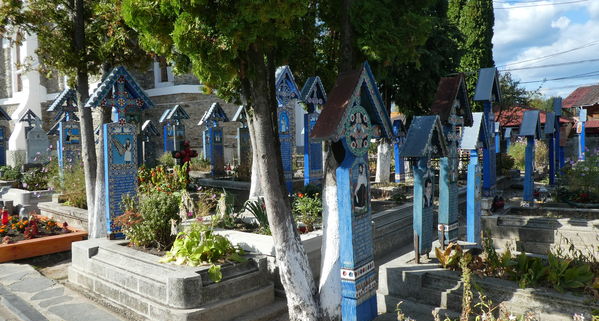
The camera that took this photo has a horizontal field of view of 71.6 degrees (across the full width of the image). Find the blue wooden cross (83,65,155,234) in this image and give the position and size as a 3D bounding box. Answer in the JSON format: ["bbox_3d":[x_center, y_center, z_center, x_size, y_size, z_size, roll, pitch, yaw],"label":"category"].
[{"bbox_3d":[-1.989,-0.068,4.588,0.206,1.907,0.721,3,4,38],"label":"blue wooden cross"}]

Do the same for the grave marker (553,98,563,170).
[{"bbox_3d":[6.070,-0.577,9.768,0.206,1.773,0.464,3,4,38],"label":"grave marker"}]

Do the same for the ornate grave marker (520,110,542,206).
[{"bbox_3d":[3.199,-0.041,5.724,0.206,1.277,0.494,3,4,38],"label":"ornate grave marker"}]

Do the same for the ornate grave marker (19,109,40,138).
[{"bbox_3d":[-8.351,-0.685,12.857,0.206,1.809,0.567,3,4,38],"label":"ornate grave marker"}]

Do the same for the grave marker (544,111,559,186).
[{"bbox_3d":[5.960,-0.276,9.743,0.260,1.760,0.660,3,5,36],"label":"grave marker"}]

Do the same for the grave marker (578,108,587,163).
[{"bbox_3d":[8.621,-0.720,12.649,0.206,1.688,0.464,3,4,38],"label":"grave marker"}]

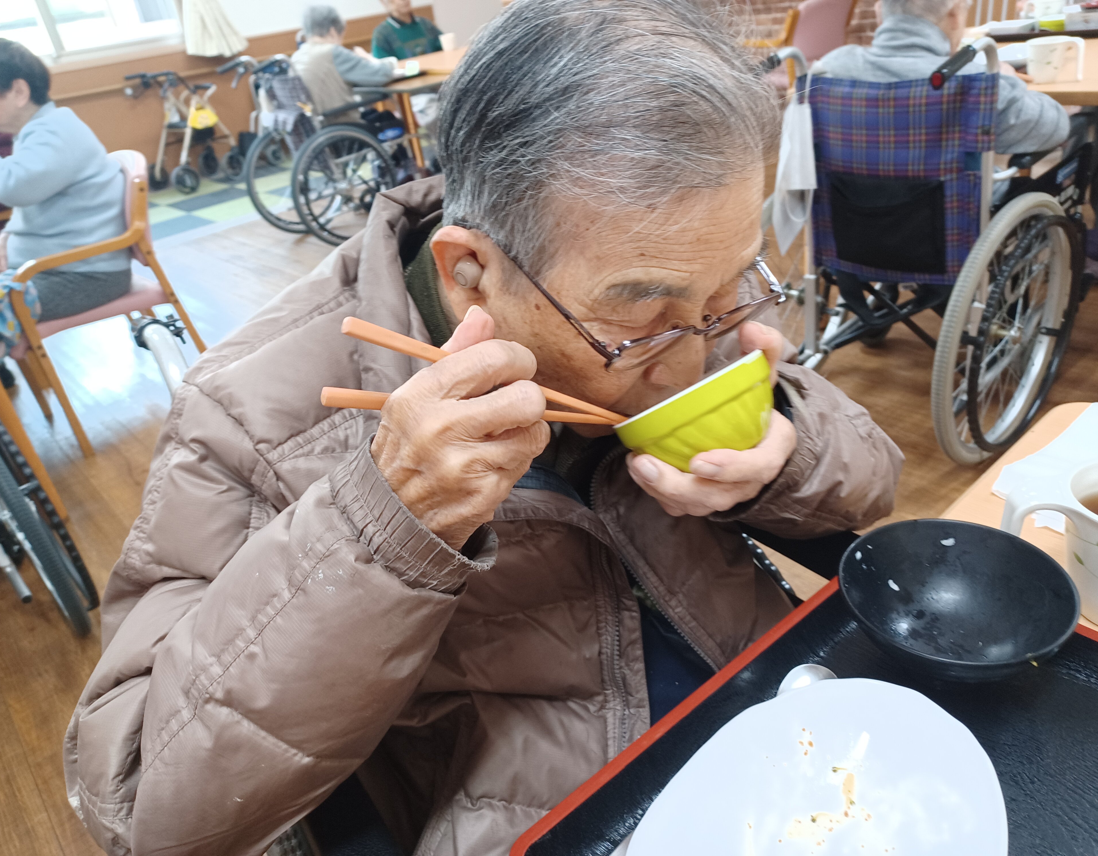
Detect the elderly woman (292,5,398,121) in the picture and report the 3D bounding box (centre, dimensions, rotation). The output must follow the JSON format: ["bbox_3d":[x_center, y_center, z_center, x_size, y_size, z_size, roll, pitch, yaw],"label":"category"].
[{"bbox_3d":[-1.015,-1.685,4.374,0.700,1.040,0.500,-30,36,-35],"label":"elderly woman"}]

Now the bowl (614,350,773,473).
[{"bbox_3d":[0.097,-0.001,0.498,0.104,0.052,0.104,-27,-3,2],"label":"bowl"}]

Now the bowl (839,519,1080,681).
[{"bbox_3d":[0.256,0.119,0.527,0.134,0.052,0.134,-6,29,3],"label":"bowl"}]

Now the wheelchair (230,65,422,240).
[{"bbox_3d":[-1.086,-1.518,4.371,1.000,0.930,0.600,-30,36,-35],"label":"wheelchair"}]

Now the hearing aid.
[{"bbox_3d":[-0.047,-0.089,0.472,0.020,0.019,0.018,-22,57,-32],"label":"hearing aid"}]

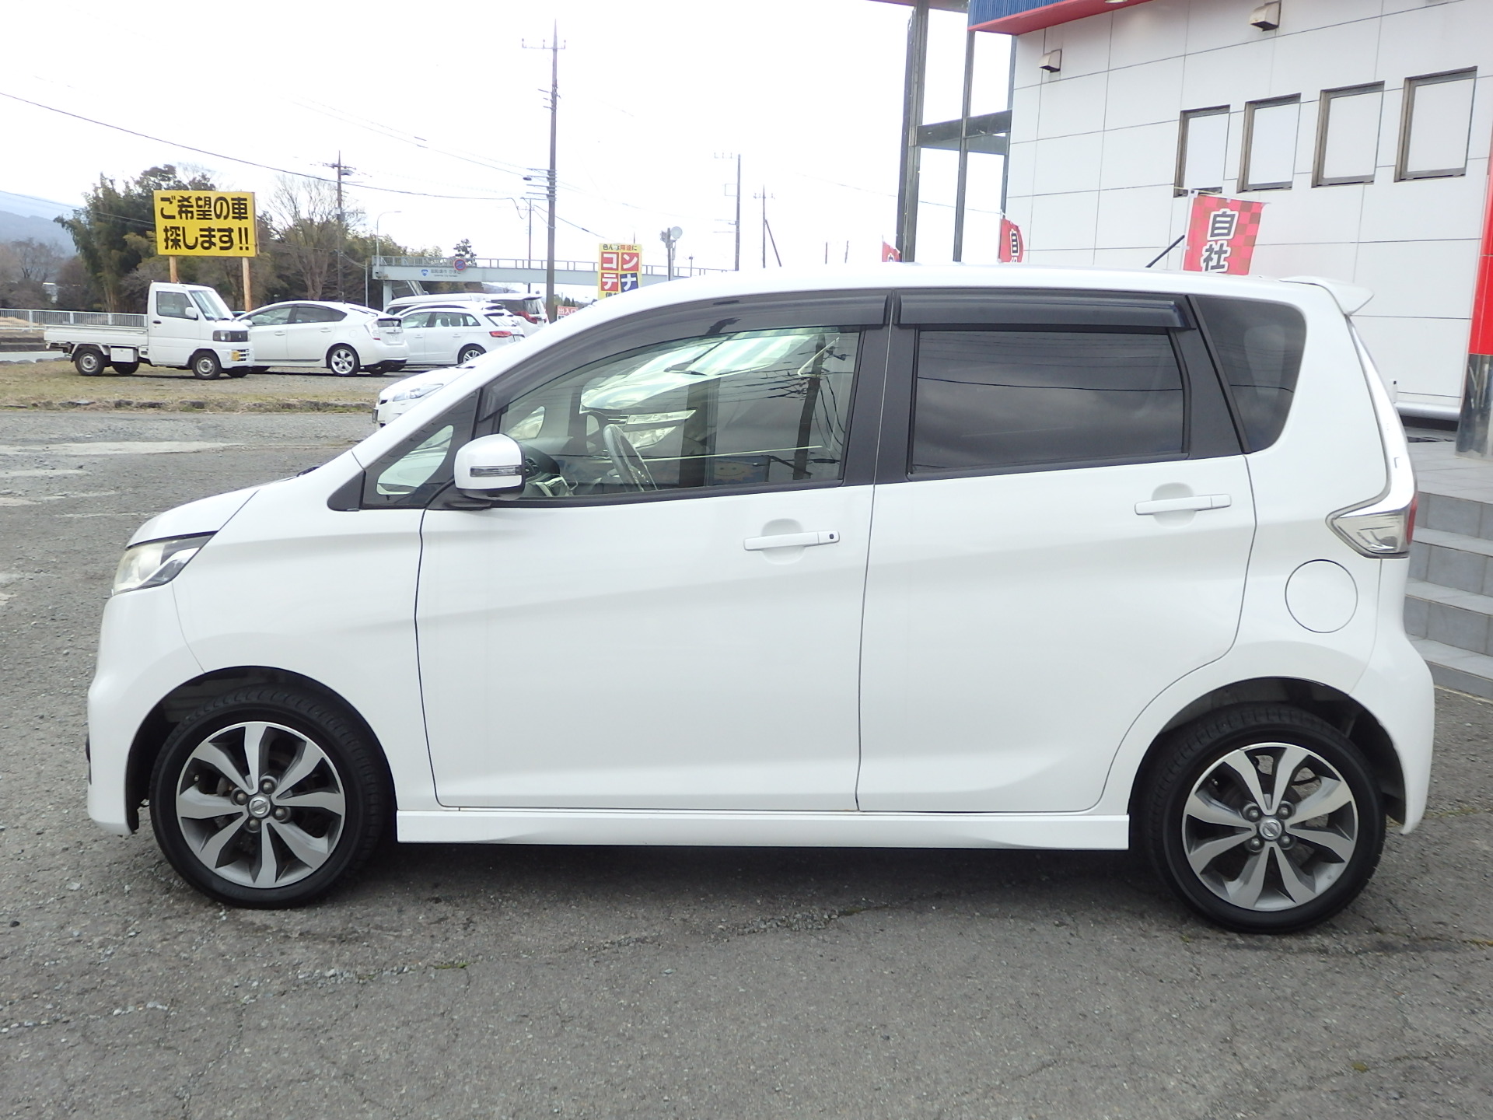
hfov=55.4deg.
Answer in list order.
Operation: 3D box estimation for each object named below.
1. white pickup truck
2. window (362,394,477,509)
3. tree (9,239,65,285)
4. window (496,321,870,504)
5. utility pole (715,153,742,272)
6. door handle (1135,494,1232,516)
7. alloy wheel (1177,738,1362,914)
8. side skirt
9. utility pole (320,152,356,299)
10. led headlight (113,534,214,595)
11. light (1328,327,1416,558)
[{"bbox_3d":[-11.069,-4.331,26.610,3.395,1.800,1.475,2,10,4],"label":"white pickup truck"},{"bbox_3d":[-0.774,-0.260,3.377,0.275,0.280,0.050,1,-2,7],"label":"window"},{"bbox_3d":[-57.339,-22.987,115.542,4.520,6.060,4.520,2,10,0],"label":"tree"},{"bbox_3d":[-0.158,-0.348,3.347,0.860,0.430,0.060,1,-2,1],"label":"window"},{"bbox_3d":[-1.308,-19.335,90.994,1.750,12.900,0.400,2,9,0],"label":"utility pole"},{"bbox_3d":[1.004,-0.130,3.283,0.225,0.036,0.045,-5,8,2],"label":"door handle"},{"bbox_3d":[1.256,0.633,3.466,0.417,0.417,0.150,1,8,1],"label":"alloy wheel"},{"bbox_3d":[0.043,0.641,3.445,1.760,0.105,0.090,2,10,-1],"label":"side skirt"},{"bbox_3d":[-23.115,-17.555,80.836,1.900,10.860,0.500,2,9,0],"label":"utility pole"},{"bbox_3d":[-1.433,-0.001,3.503,0.360,0.200,0.360,2,10,-1],"label":"led headlight"},{"bbox_3d":[1.470,-0.279,3.372,0.215,0.545,0.180,1,8,1],"label":"light"}]

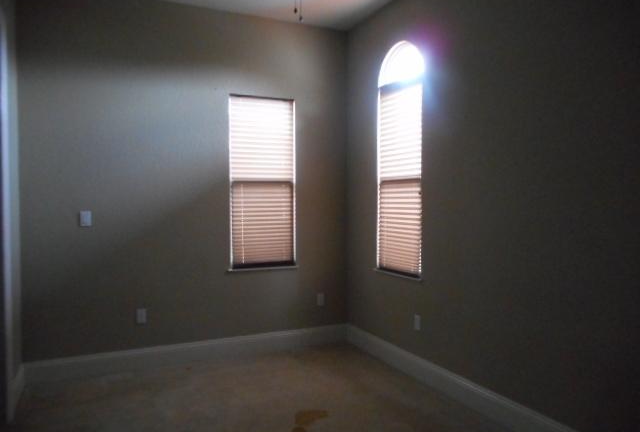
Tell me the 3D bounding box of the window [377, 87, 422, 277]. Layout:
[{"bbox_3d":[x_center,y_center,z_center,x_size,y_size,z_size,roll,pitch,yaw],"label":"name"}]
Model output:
[{"bbox_3d":[0.660,-0.304,3.776,0.050,1.550,0.605,-1,1,-25],"label":"window"}]

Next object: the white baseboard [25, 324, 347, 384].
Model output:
[{"bbox_3d":[-0.953,1.159,3.981,2.725,0.176,0.017,-1,1,-25],"label":"white baseboard"}]

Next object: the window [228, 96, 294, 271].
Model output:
[{"bbox_3d":[-0.515,-0.299,4.211,0.610,1.530,0.050,-1,1,-25],"label":"window"}]

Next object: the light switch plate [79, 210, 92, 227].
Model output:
[{"bbox_3d":[-1.804,0.023,3.568,0.077,0.117,0.010,-1,1,-25],"label":"light switch plate"}]

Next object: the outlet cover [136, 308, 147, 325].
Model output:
[{"bbox_3d":[-1.446,0.818,3.749,0.074,0.116,0.010,-1,1,-25],"label":"outlet cover"}]

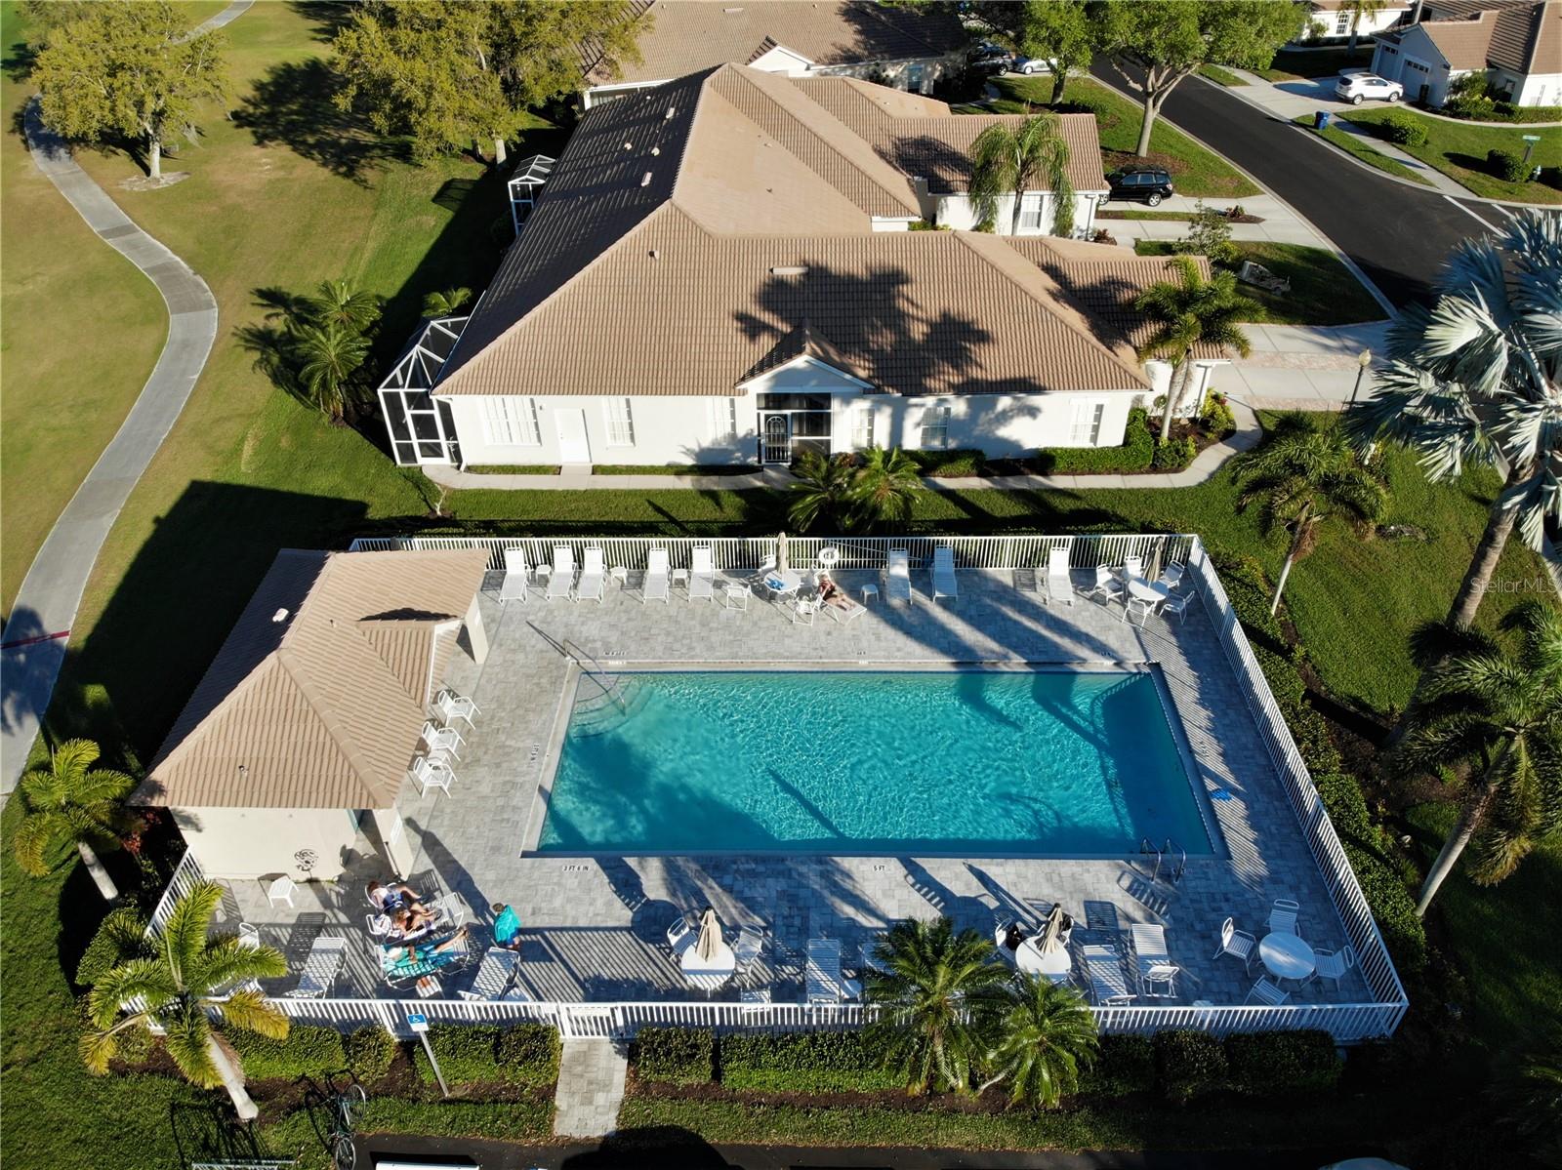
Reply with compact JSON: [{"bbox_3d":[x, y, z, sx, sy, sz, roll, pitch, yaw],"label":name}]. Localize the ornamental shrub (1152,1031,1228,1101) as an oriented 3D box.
[{"bbox_3d":[7.588,8.950,20.168,1.200,0.880,0.900,0,39,1],"label":"ornamental shrub"}]

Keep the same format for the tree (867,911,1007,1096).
[{"bbox_3d":[2.720,7.951,19.350,2.500,3.900,2.500,0,39,2],"label":"tree"}]

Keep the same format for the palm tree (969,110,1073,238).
[{"bbox_3d":[10.420,-17.376,48.052,4.600,6.500,4.600,0,39,2],"label":"palm tree"}]

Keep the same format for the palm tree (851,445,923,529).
[{"bbox_3d":[3.167,-2.915,33.684,2.400,3.000,2.400,0,39,1],"label":"palm tree"}]

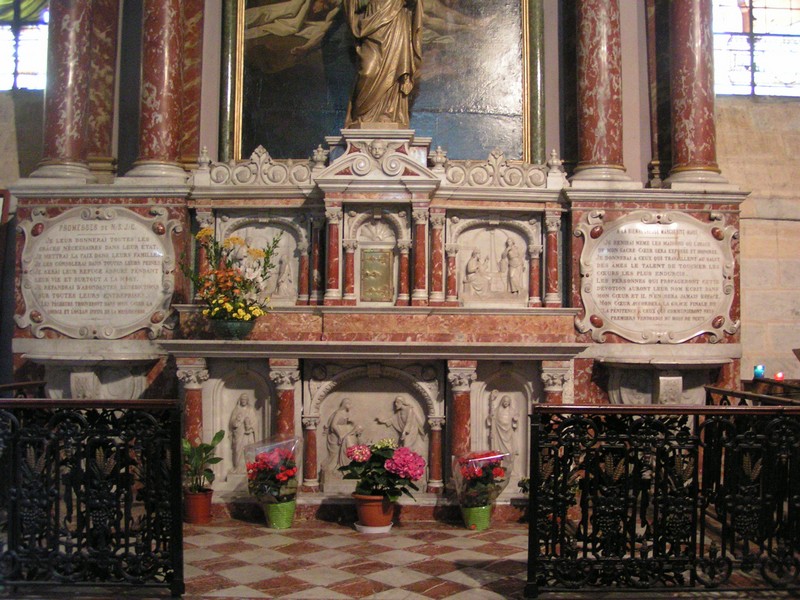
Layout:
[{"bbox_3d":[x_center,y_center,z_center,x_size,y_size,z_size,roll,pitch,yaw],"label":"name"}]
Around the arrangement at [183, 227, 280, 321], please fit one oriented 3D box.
[{"bbox_3d":[-1.016,-0.157,5.298,0.575,0.560,0.400,1,-3,0],"label":"arrangement"}]

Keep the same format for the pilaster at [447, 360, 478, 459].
[{"bbox_3d":[0.366,0.746,5.137,0.175,0.779,0.160,1,-3,0],"label":"pilaster"}]

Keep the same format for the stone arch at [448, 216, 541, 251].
[{"bbox_3d":[0.591,-0.416,5.492,0.573,0.212,0.090,0,-3,0],"label":"stone arch"}]

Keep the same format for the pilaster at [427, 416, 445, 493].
[{"bbox_3d":[0.215,0.909,5.165,0.106,0.444,0.105,1,-2,0],"label":"pilaster"}]

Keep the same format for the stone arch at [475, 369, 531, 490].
[{"bbox_3d":[0.619,0.764,5.225,0.351,0.733,0.130,1,-3,0],"label":"stone arch"}]

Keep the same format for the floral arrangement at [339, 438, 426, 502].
[{"bbox_3d":[-0.096,0.930,4.792,0.465,0.335,0.420,1,-3,0],"label":"floral arrangement"}]

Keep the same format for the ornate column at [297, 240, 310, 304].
[{"bbox_3d":[-0.603,-0.172,5.487,0.087,0.399,0.085,0,-3,0],"label":"ornate column"}]

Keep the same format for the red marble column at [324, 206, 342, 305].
[{"bbox_3d":[-0.401,-0.273,5.290,0.108,0.603,0.108,0,-3,0],"label":"red marble column"}]

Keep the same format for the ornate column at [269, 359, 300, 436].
[{"bbox_3d":[-0.665,0.729,5.064,0.182,0.780,0.180,1,-2,0],"label":"ornate column"}]

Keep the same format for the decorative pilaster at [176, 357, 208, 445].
[{"bbox_3d":[-1.195,0.721,5.065,0.182,0.786,0.180,1,-2,0],"label":"decorative pilaster"}]

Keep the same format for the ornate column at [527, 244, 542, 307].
[{"bbox_3d":[0.882,-0.161,5.761,0.105,0.408,0.092,1,-3,0],"label":"ornate column"}]

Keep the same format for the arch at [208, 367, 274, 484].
[{"bbox_3d":[-0.945,0.744,5.204,0.403,0.695,0.160,1,-2,0],"label":"arch"}]

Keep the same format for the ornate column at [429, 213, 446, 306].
[{"bbox_3d":[0.247,-0.273,5.709,0.111,0.620,0.105,1,-3,0],"label":"ornate column"}]

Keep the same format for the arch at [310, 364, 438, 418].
[{"bbox_3d":[-0.146,0.524,5.032,0.736,0.310,0.100,0,-3,0],"label":"arch"}]

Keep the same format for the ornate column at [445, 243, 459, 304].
[{"bbox_3d":[0.338,-0.164,5.763,0.092,0.401,0.088,1,-3,0],"label":"ornate column"}]

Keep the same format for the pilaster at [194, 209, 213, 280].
[{"bbox_3d":[-1.225,-0.270,5.474,0.112,0.599,0.112,0,-3,0],"label":"pilaster"}]

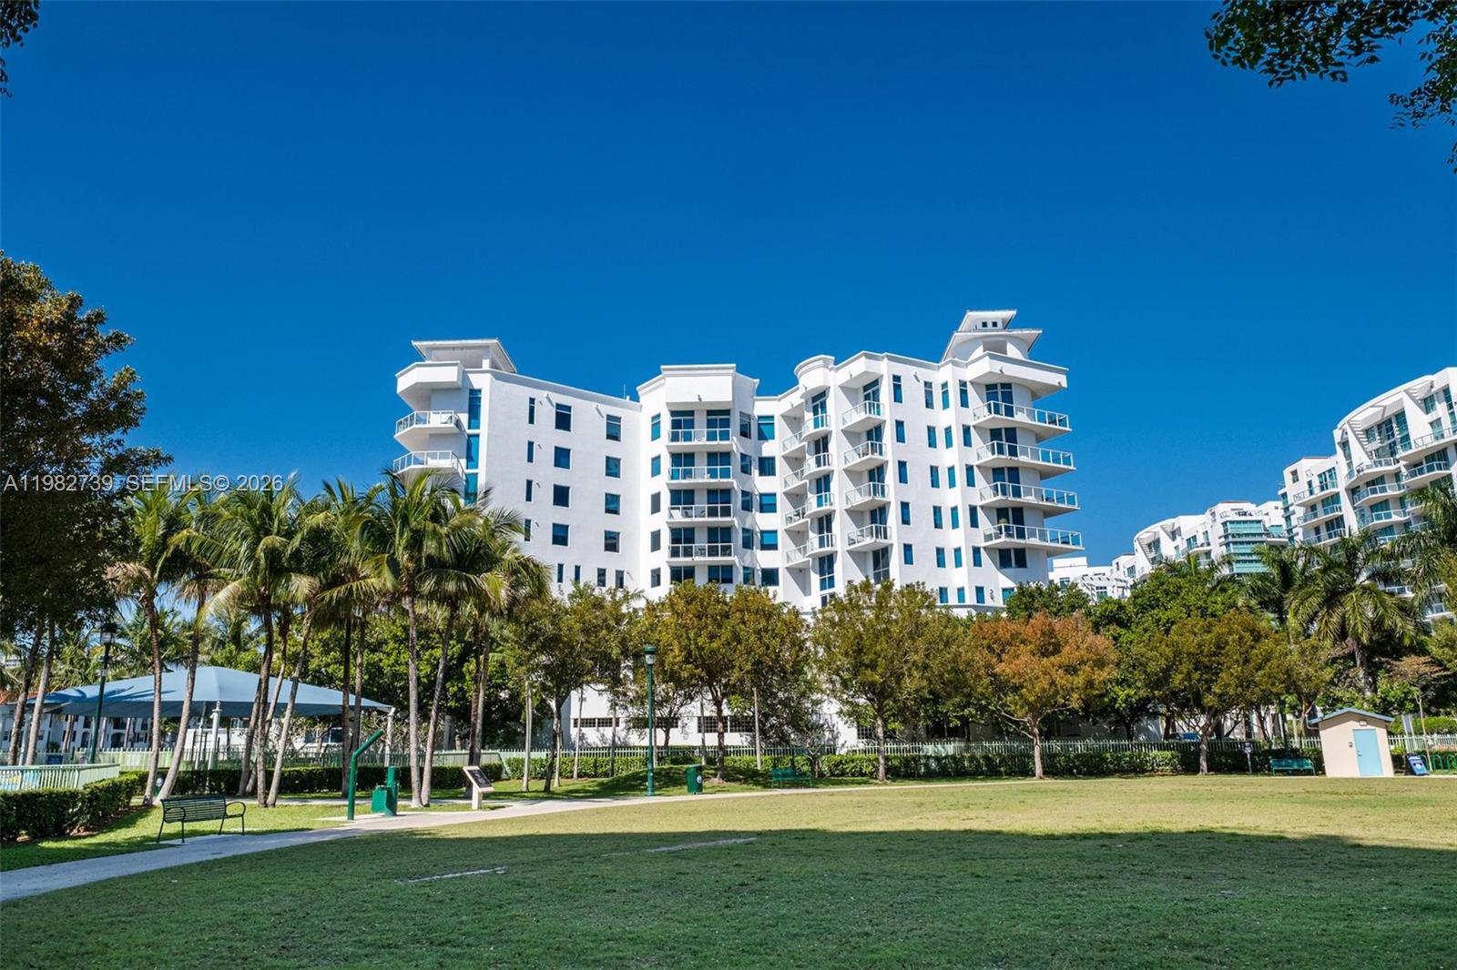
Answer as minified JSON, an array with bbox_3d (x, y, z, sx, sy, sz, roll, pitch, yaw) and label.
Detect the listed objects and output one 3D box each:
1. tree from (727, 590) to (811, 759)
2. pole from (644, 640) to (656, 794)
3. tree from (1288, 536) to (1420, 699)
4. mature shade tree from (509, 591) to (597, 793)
[{"bbox_3d":[1.868,8.738,43.009,4.400,8.636,4.400,-1,-14,2],"label":"tree"},{"bbox_3d":[-2.950,8.792,36.469,0.460,5.565,0.460,-1,-14,0],"label":"pole"},{"bbox_3d":[34.823,8.845,53.491,6.000,12.771,6.000,-9,-16,32],"label":"tree"},{"bbox_3d":[-7.359,8.522,40.433,4.100,8.158,4.100,2,-14,-10],"label":"mature shade tree"}]

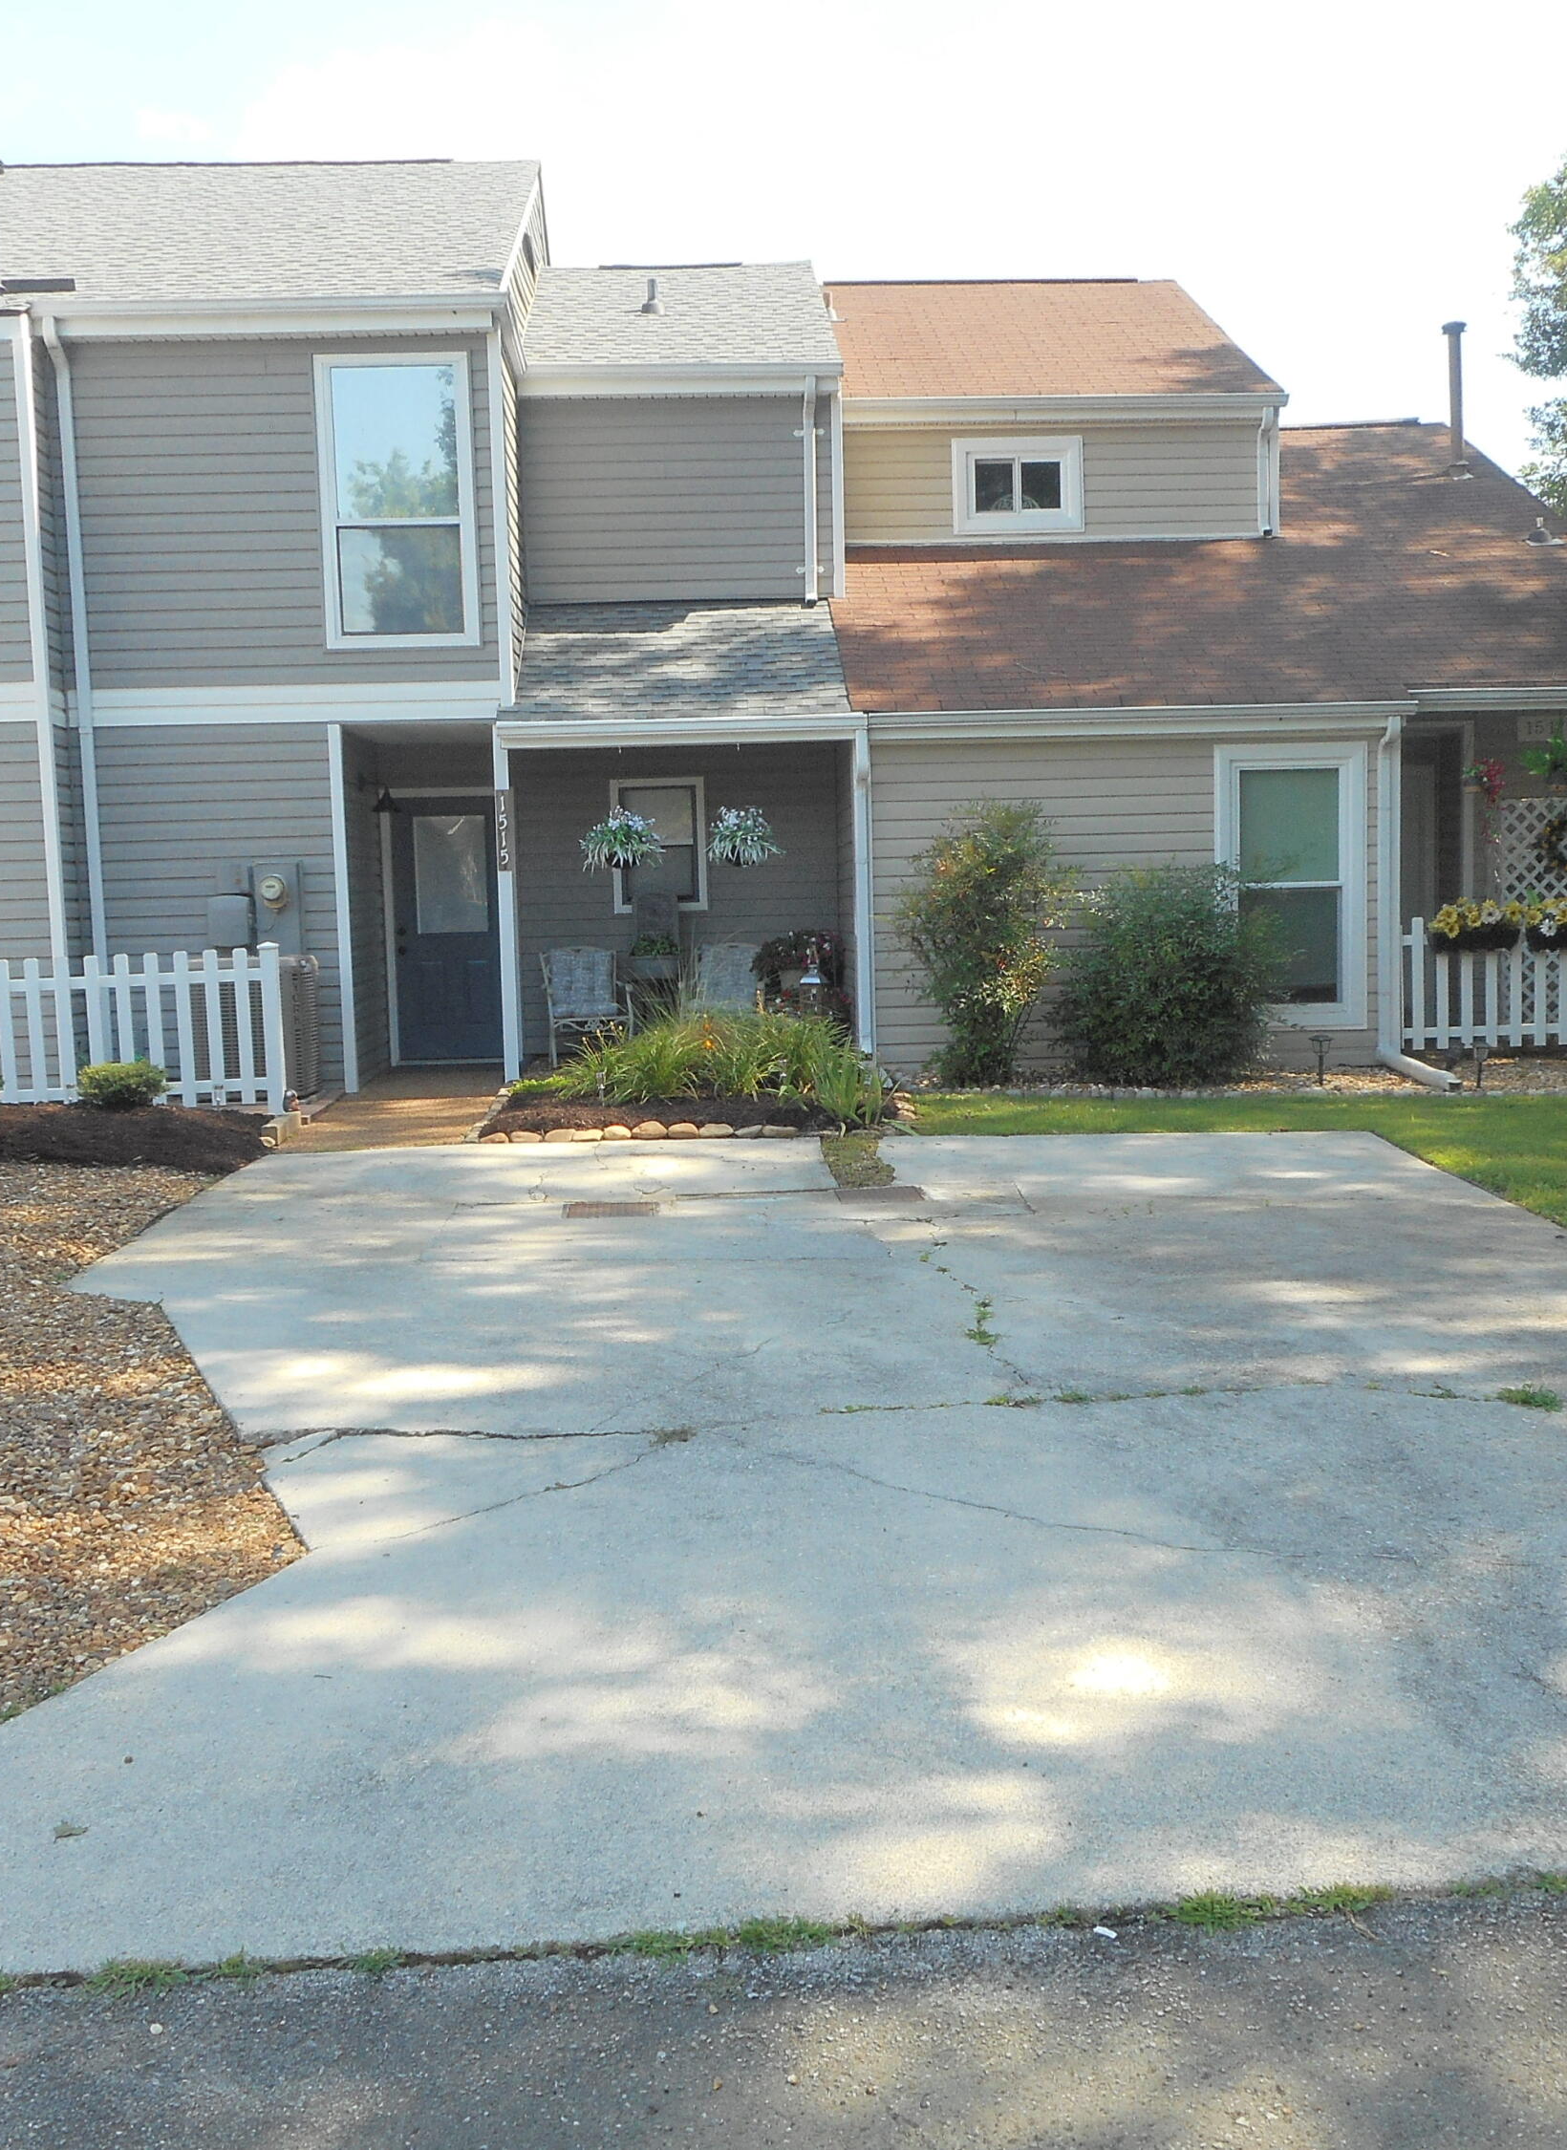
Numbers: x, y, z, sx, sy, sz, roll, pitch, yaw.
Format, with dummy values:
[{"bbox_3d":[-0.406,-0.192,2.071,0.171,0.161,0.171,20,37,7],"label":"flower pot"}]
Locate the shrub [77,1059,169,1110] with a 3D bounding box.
[{"bbox_3d":[-4.063,0.052,12.643,0.570,0.340,0.550,-2,6,-2],"label":"shrub"}]

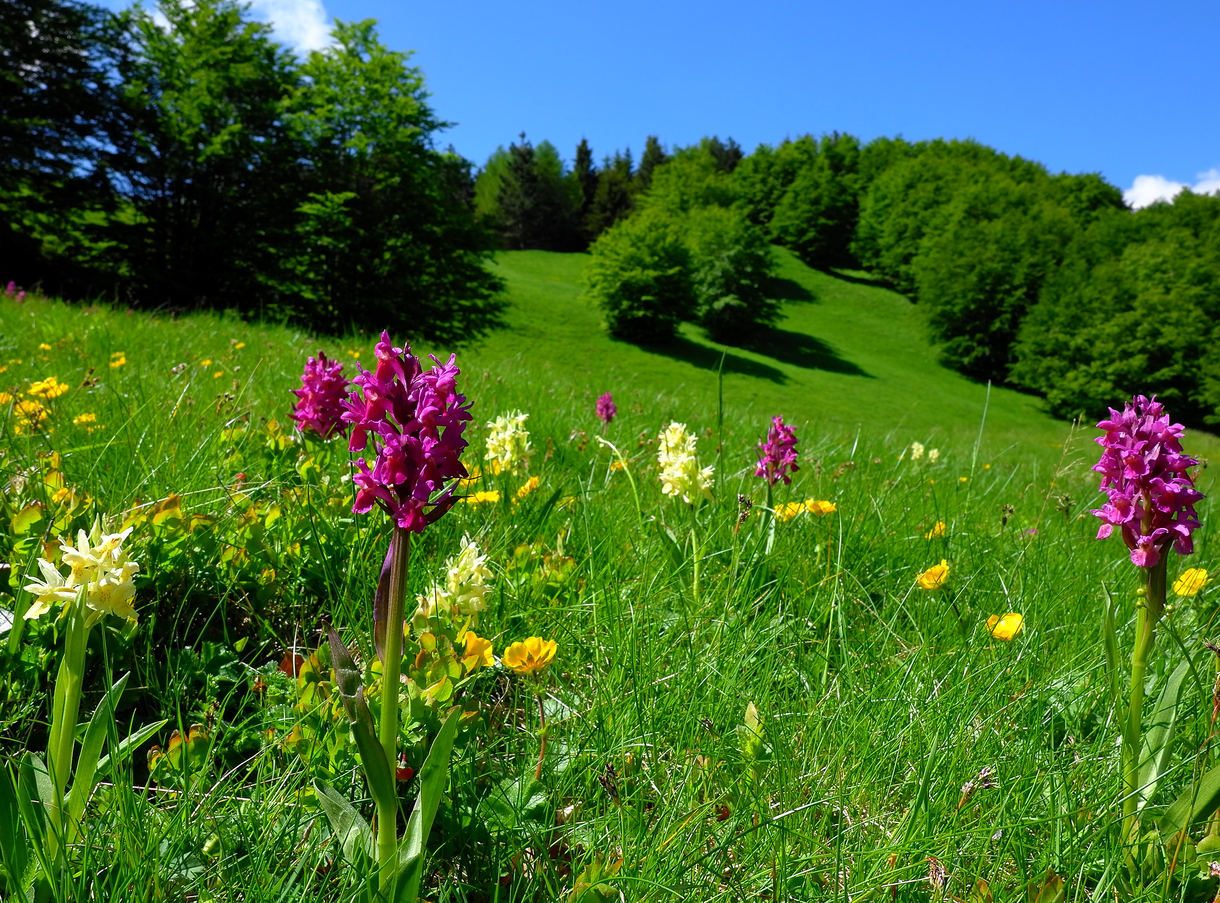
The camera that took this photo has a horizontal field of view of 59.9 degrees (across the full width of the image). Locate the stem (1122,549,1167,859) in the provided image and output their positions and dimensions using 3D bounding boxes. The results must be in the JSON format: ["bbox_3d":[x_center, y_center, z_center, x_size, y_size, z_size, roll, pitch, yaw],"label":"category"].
[{"bbox_3d":[0.220,0.105,0.436,0.008,0.131,0.007,4,3,0],"label":"stem"}]

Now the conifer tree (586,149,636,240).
[{"bbox_3d":[0.151,-24.073,100.000,4.600,9.300,4.600,0,3,0],"label":"conifer tree"}]

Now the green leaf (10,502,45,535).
[{"bbox_3d":[-0.358,0.041,0.650,0.021,0.021,0.009,0,3,0],"label":"green leaf"}]

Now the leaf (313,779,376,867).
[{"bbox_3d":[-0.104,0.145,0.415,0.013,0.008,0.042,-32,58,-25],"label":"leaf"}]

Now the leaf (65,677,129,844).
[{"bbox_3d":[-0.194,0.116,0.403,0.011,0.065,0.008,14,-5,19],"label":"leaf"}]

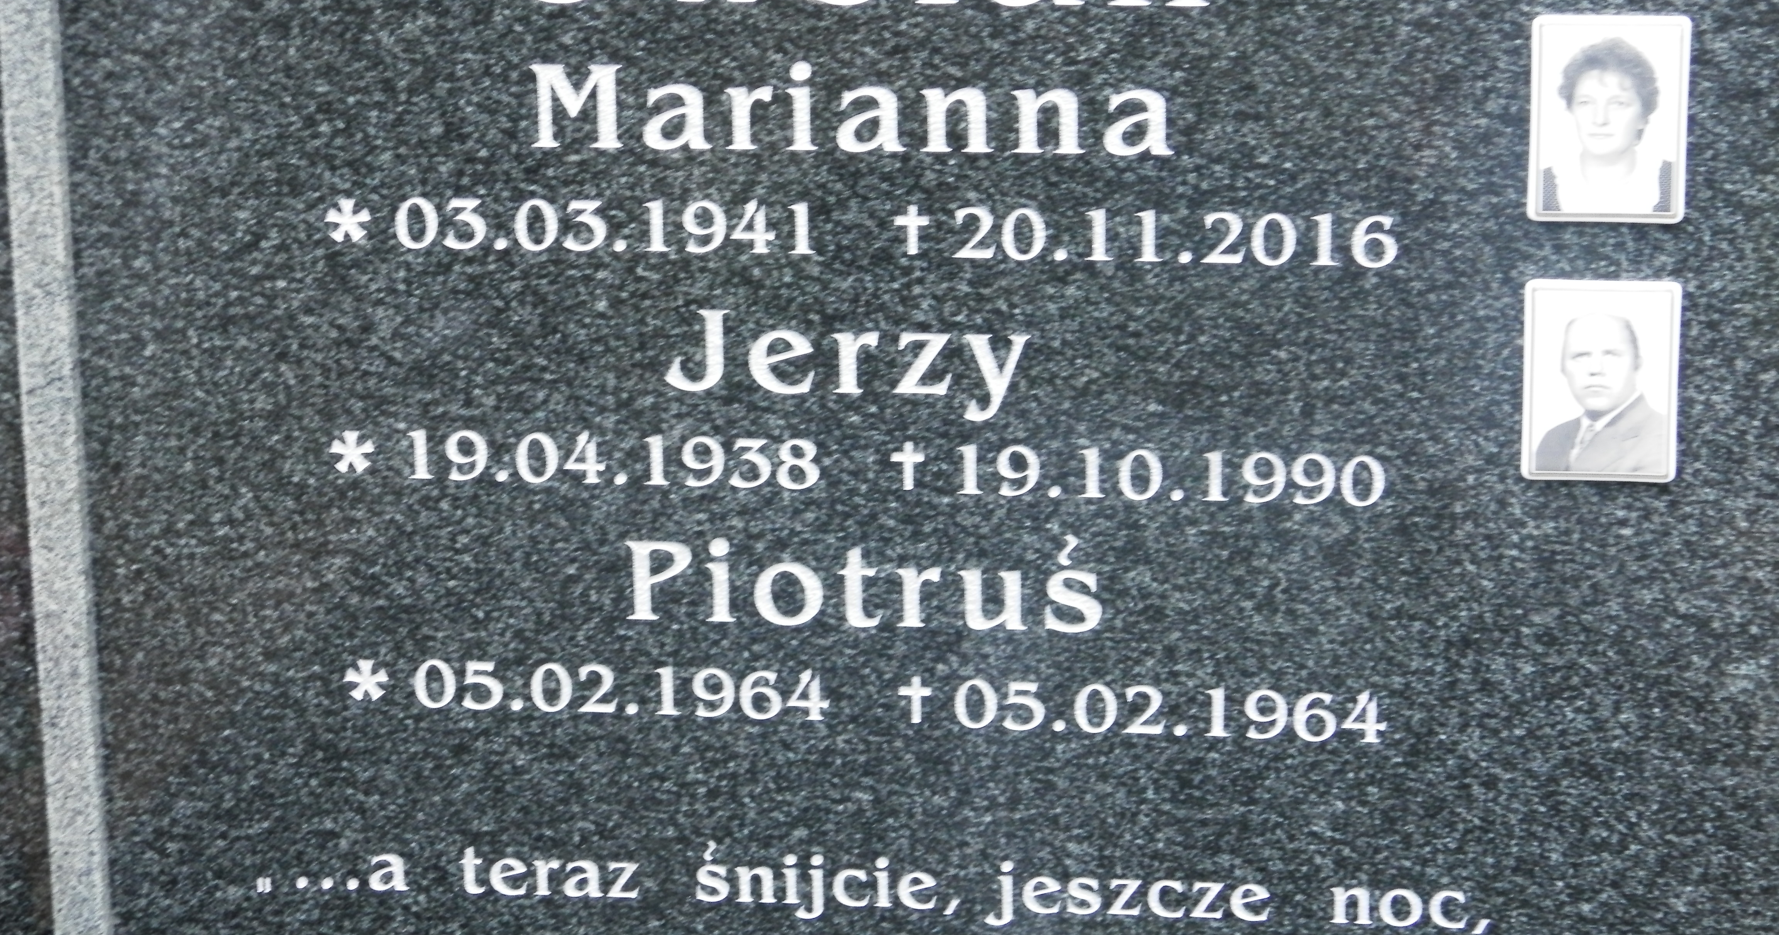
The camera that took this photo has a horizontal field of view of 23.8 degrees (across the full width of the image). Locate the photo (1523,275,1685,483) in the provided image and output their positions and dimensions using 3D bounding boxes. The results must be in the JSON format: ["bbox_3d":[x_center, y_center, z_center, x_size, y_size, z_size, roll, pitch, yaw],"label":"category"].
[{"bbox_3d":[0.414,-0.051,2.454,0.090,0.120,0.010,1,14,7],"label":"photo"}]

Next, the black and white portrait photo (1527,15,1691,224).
[{"bbox_3d":[0.413,-0.201,2.418,0.090,0.120,0.010,1,14,7],"label":"black and white portrait photo"}]

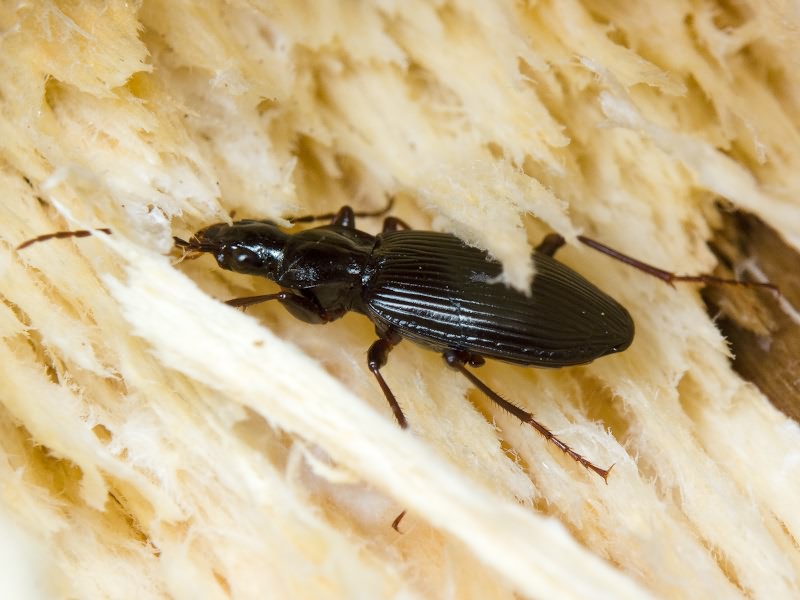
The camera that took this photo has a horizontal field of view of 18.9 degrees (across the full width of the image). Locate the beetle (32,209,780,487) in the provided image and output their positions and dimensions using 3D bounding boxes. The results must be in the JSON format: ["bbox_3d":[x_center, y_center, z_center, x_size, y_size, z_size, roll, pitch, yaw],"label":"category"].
[{"bbox_3d":[0.000,-0.001,0.075,0.023,0.004,0.009,14,55,0],"label":"beetle"}]

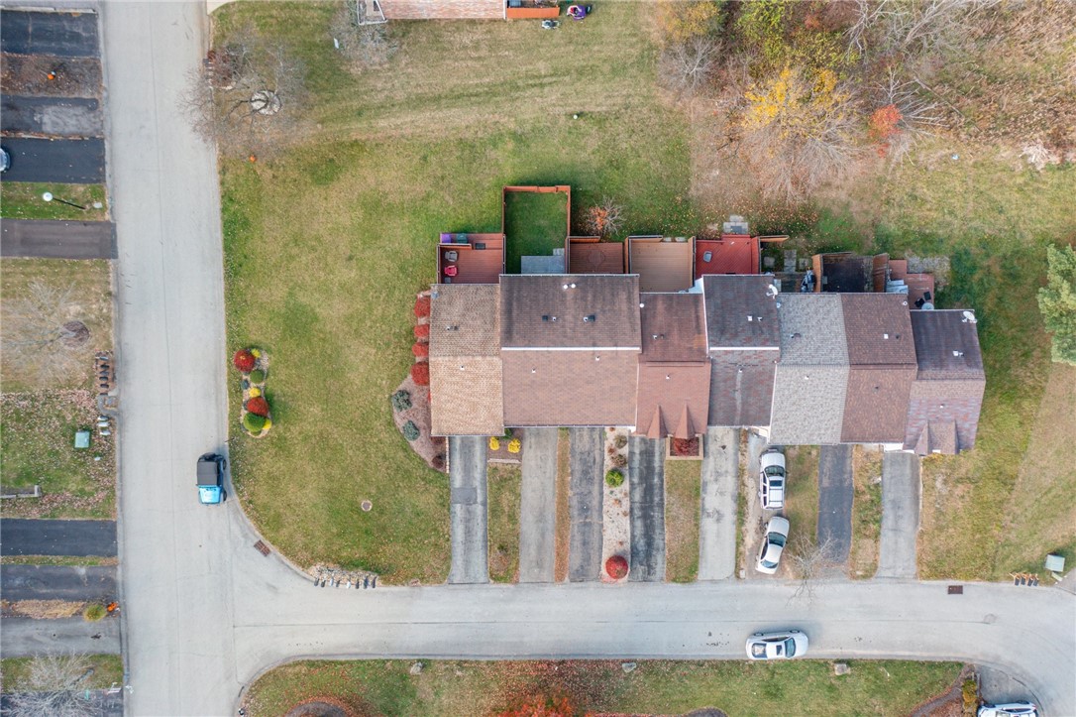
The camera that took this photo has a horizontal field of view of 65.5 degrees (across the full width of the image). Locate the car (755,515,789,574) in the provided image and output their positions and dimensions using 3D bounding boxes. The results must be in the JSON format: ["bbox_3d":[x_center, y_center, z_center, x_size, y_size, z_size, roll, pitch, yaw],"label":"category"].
[{"bbox_3d":[18.652,14.760,66.437,1.780,1.450,4.700,15,91,0],"label":"car"}]

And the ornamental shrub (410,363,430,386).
[{"bbox_3d":[-9.216,1.176,66.266,1.750,1.500,1.850,0,91,0],"label":"ornamental shrub"}]

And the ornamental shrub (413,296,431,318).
[{"bbox_3d":[-9.052,-4.053,66.235,1.600,1.450,1.700,0,91,0],"label":"ornamental shrub"}]

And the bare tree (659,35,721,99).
[{"bbox_3d":[11.486,-22.005,63.768,4.700,6.000,4.800,0,91,0],"label":"bare tree"}]

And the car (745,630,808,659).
[{"bbox_3d":[19.088,22.828,66.523,4.850,1.450,1.820,-5,91,0],"label":"car"}]

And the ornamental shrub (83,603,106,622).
[{"bbox_3d":[-35.289,20.335,66.746,1.650,0.950,1.400,0,91,0],"label":"ornamental shrub"}]

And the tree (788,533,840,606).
[{"bbox_3d":[21.183,16.165,64.677,3.900,5.000,5.000,0,91,0],"label":"tree"}]

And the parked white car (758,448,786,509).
[{"bbox_3d":[18.605,9.581,66.246,1.800,1.720,4.600,0,91,0],"label":"parked white car"}]

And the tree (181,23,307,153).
[{"bbox_3d":[-21.776,-19.698,62.543,9.200,8.500,9.400,0,91,0],"label":"tree"}]

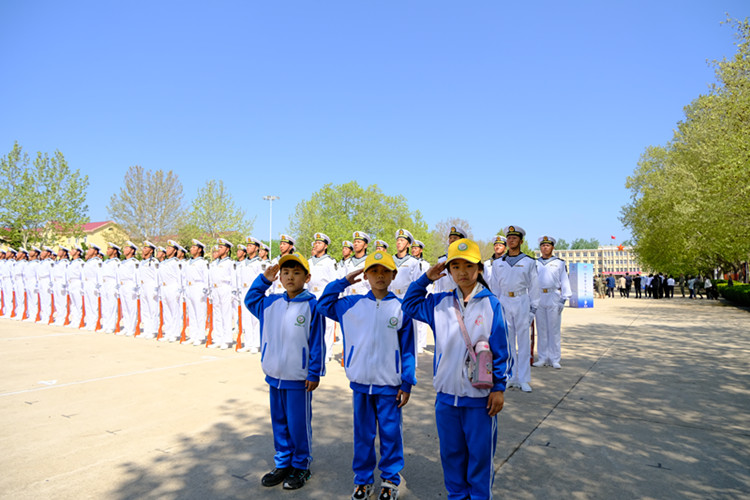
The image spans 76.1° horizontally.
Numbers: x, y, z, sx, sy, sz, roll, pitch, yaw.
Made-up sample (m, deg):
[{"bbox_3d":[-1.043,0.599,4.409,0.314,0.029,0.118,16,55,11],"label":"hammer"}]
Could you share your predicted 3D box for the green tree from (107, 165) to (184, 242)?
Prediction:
[{"bbox_3d":[-24.909,-2.922,52.000,8.600,13.000,8.000,-1,-3,32],"label":"green tree"}]

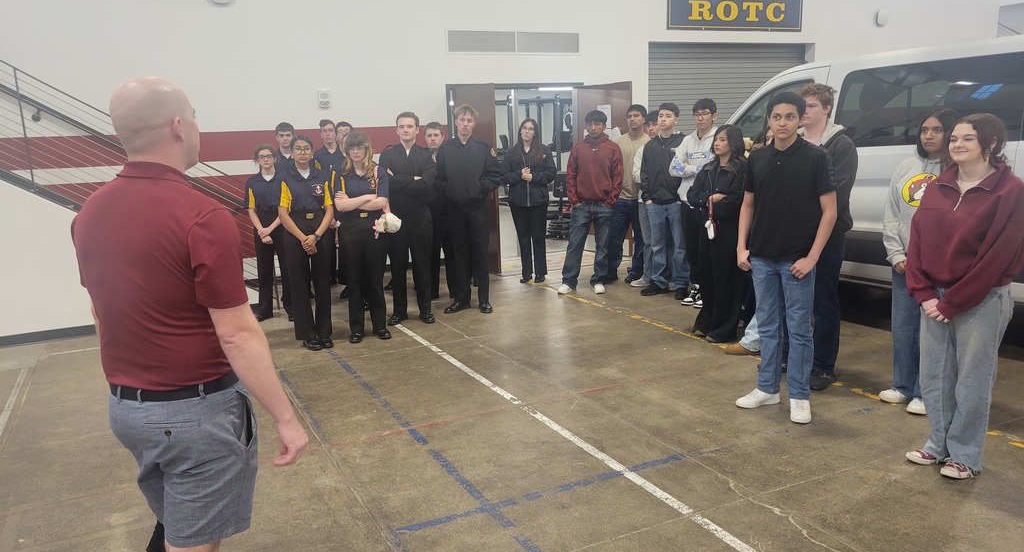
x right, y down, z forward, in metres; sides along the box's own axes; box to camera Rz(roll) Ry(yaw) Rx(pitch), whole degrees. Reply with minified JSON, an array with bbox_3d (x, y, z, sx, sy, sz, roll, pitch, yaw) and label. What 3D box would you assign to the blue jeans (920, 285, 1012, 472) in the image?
[{"bbox_3d":[2.010,0.387,3.438,0.320,0.910,0.390,-6,11,-21],"label":"blue jeans"}]

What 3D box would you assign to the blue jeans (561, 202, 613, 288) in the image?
[{"bbox_3d":[0.769,-0.326,7.863,0.523,0.860,0.320,0,11,10],"label":"blue jeans"}]

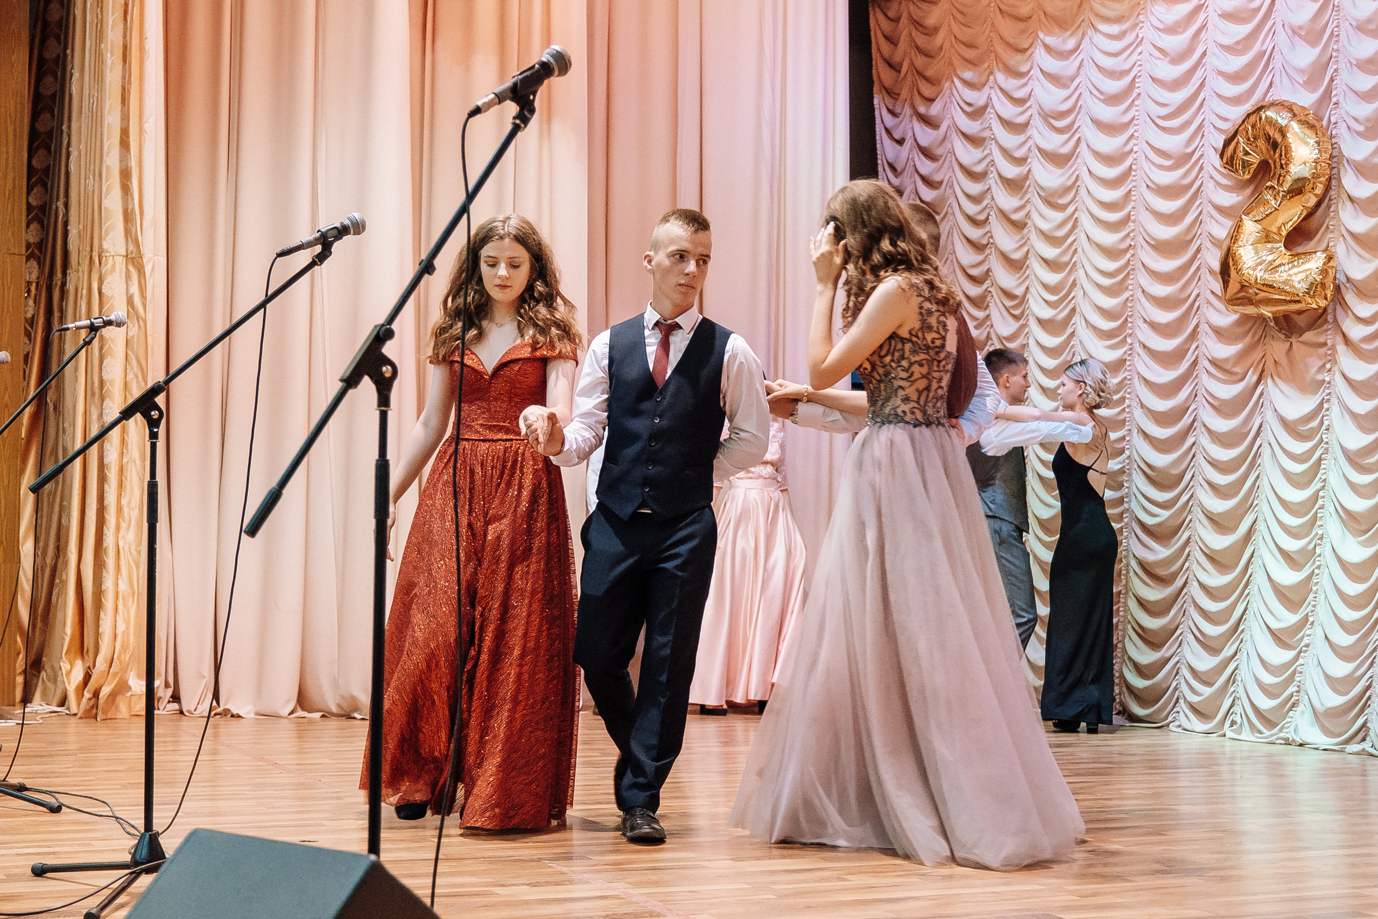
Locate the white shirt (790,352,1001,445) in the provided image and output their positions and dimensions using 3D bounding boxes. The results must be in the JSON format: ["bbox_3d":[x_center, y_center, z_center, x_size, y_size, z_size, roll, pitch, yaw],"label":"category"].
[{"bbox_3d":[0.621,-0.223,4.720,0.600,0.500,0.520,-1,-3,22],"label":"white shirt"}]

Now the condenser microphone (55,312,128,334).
[{"bbox_3d":[-1.887,-0.423,5.080,0.213,0.053,0.053,-13,3,-26],"label":"condenser microphone"}]

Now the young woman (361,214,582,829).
[{"bbox_3d":[-0.640,0.160,4.757,0.640,1.780,0.660,0,-3,6],"label":"young woman"}]

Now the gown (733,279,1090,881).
[{"bbox_3d":[0.597,0.125,4.448,0.970,1.810,0.920,-2,-3,27],"label":"gown"}]

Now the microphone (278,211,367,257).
[{"bbox_3d":[-0.871,-0.521,3.810,0.223,0.053,0.053,-24,6,-20],"label":"microphone"}]

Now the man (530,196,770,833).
[{"bbox_3d":[-0.110,0.154,4.577,0.660,1.770,0.520,-1,-3,7],"label":"man"}]

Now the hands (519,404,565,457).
[{"bbox_3d":[-0.399,-0.079,4.360,0.125,0.145,0.160,0,-3,6],"label":"hands"}]

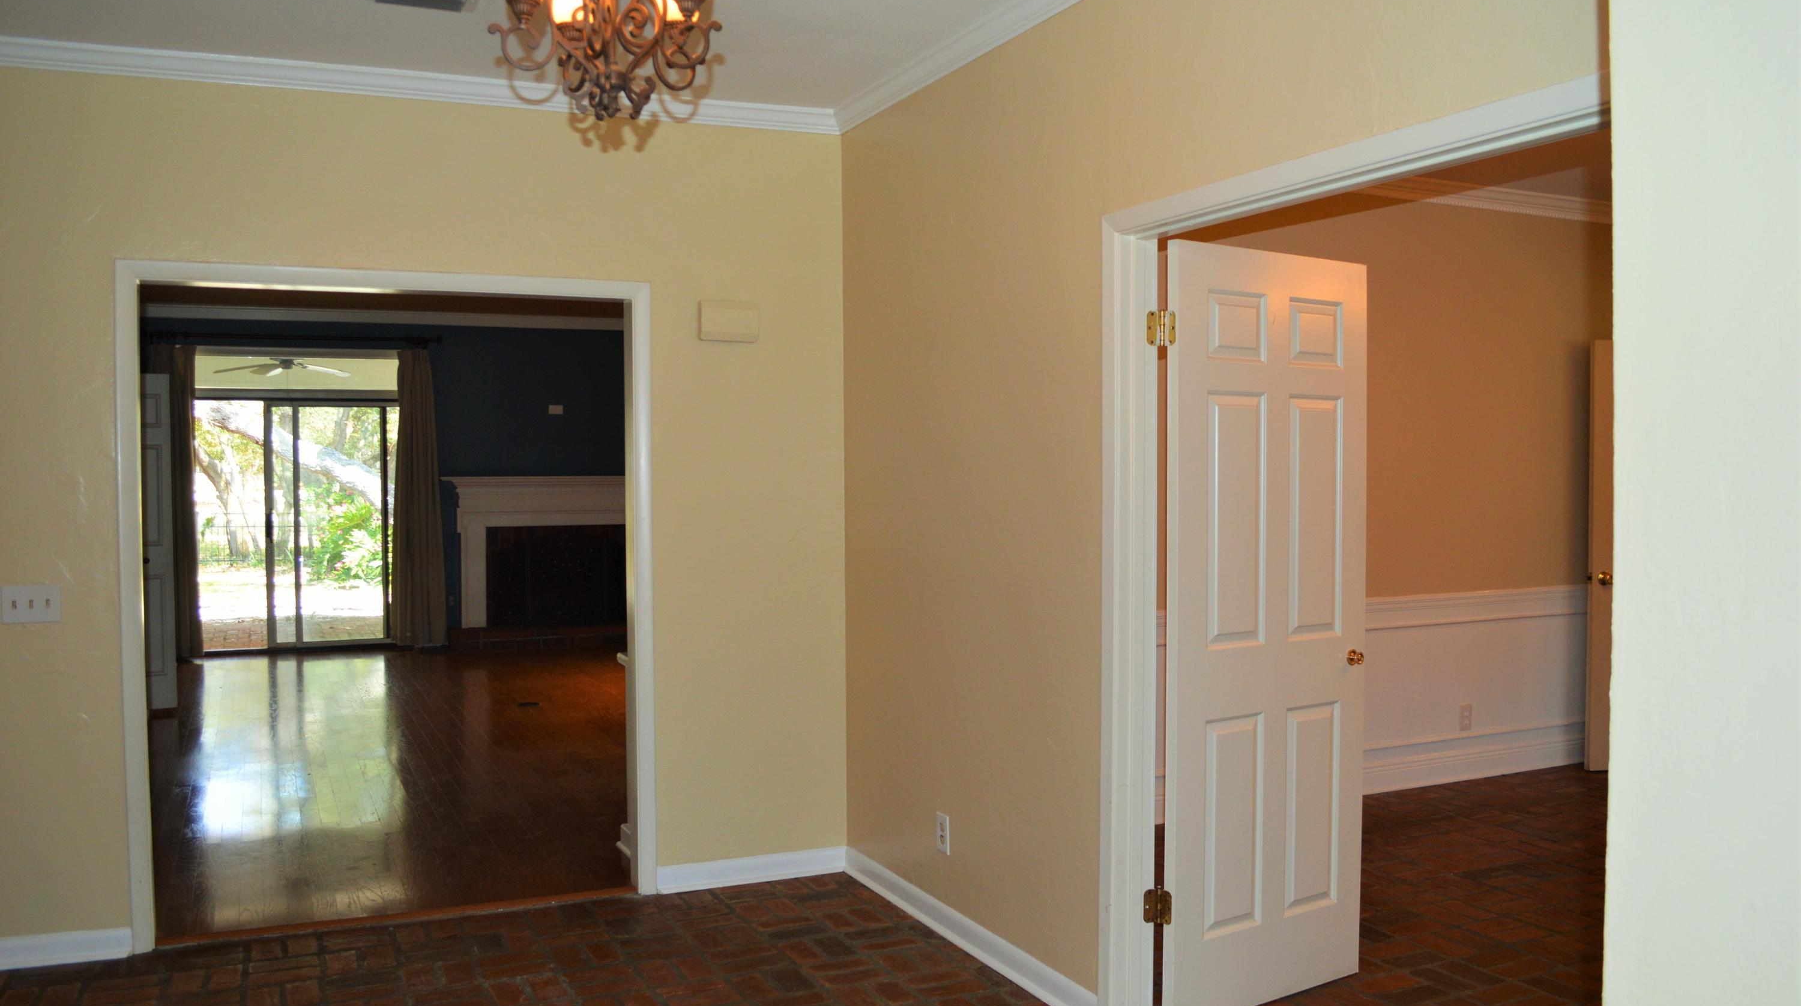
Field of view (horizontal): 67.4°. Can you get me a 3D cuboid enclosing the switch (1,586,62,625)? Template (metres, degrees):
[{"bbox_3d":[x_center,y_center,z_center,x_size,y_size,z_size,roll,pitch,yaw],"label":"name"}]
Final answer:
[{"bbox_3d":[-2.607,0.305,4.053,0.155,0.115,0.014,-1,2,-20],"label":"switch"}]

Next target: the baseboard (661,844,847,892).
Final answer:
[{"bbox_3d":[-0.525,1.310,4.846,0.693,0.097,0.024,-1,2,-20],"label":"baseboard"}]

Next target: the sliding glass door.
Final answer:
[{"bbox_3d":[-4.723,0.184,10.640,1.625,1.992,0.100,-1,2,-20],"label":"sliding glass door"}]

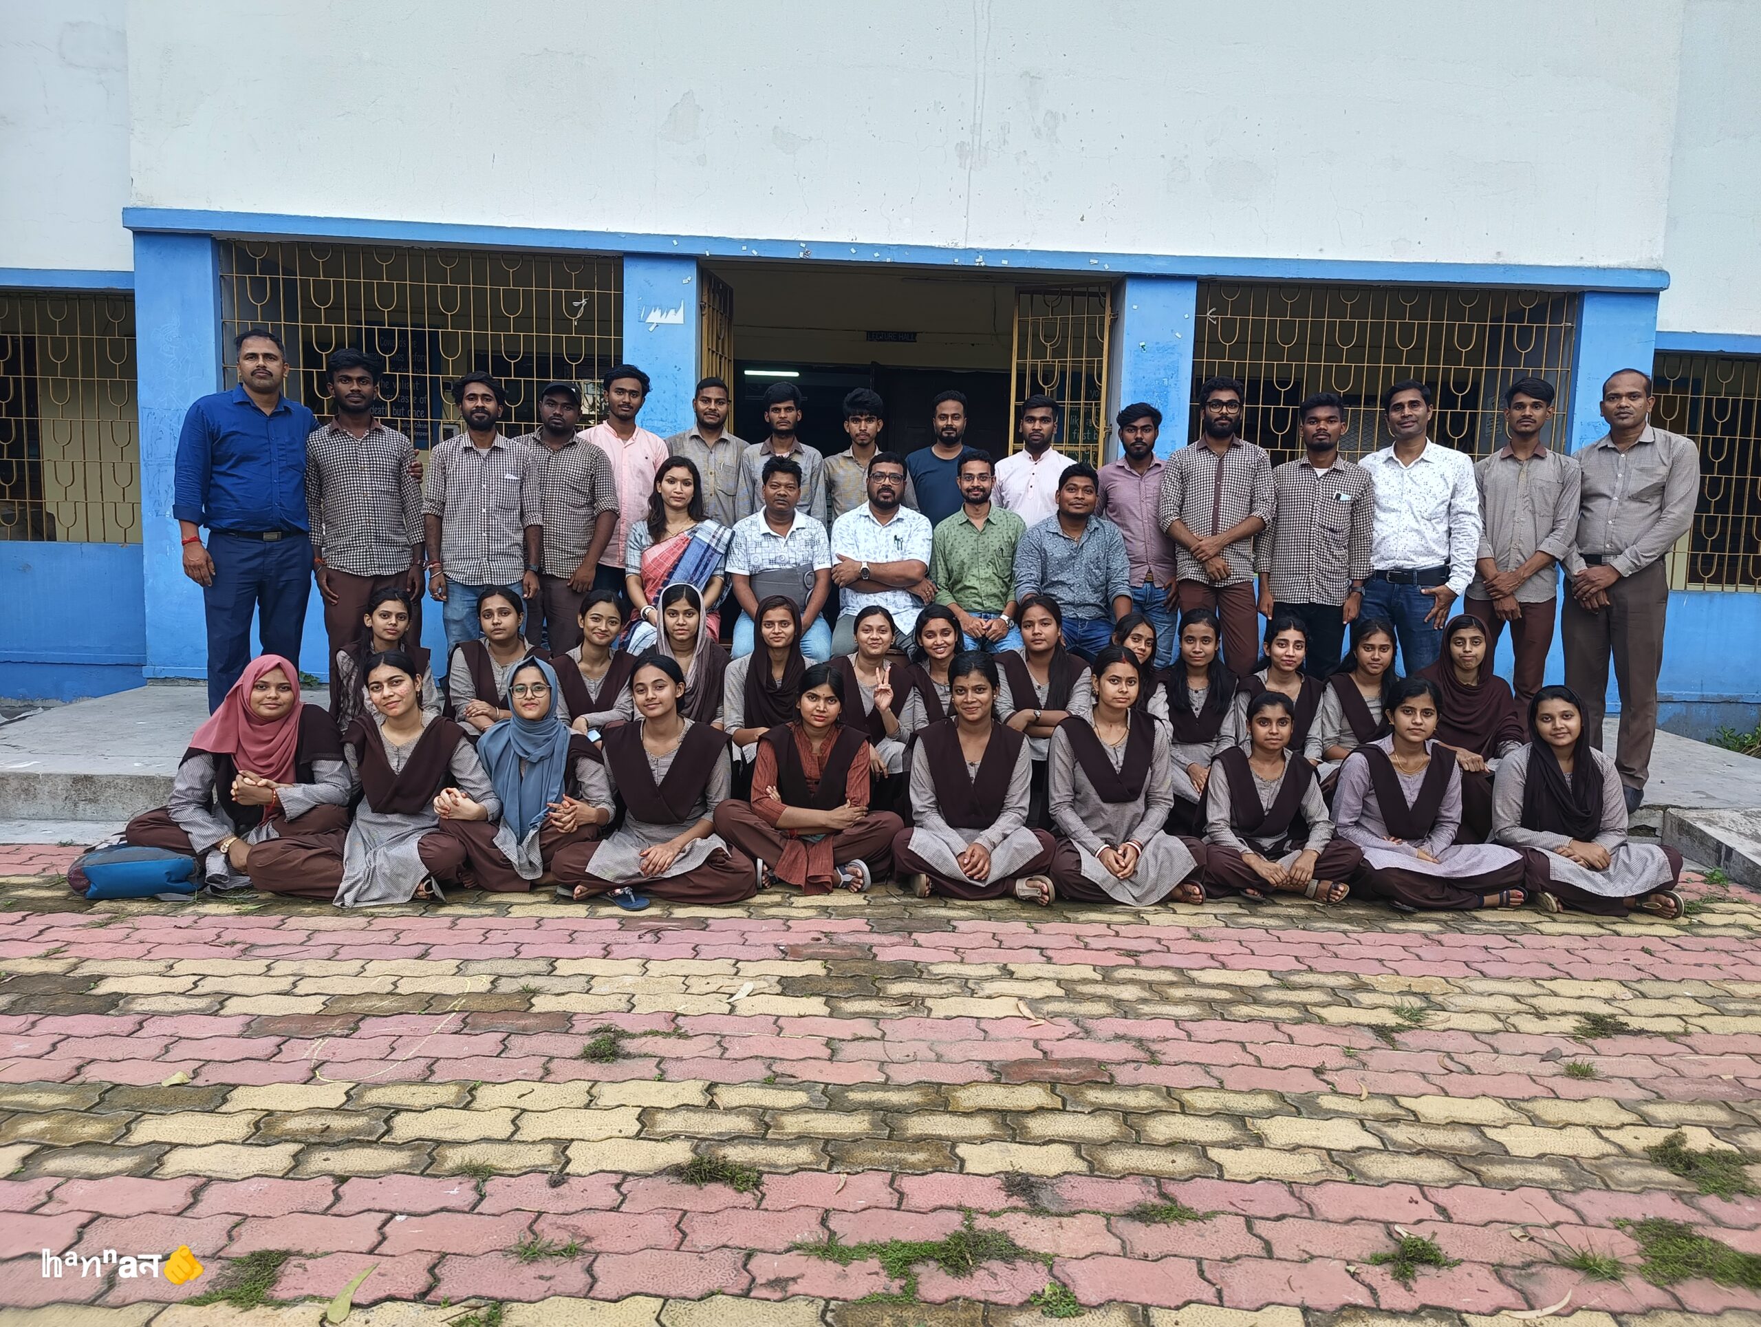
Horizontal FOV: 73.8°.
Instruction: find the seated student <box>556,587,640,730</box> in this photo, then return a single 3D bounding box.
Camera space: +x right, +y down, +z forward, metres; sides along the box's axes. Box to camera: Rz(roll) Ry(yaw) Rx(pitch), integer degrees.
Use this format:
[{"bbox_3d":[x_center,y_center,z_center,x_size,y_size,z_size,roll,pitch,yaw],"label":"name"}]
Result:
[{"bbox_3d":[-1.054,0.187,4.368,0.420,0.885,0.680,1,5,-10],"label":"seated student"}]

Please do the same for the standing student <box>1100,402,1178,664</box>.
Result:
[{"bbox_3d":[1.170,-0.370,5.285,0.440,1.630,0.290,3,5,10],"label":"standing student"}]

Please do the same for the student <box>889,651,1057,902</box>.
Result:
[{"bbox_3d":[0.314,0.345,3.966,0.560,0.768,0.590,1,5,0],"label":"student"}]

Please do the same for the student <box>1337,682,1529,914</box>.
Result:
[{"bbox_3d":[1.885,0.405,4.019,0.660,0.720,0.620,3,6,19],"label":"student"}]

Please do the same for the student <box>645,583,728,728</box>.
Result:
[{"bbox_3d":[-0.754,0.174,4.508,0.460,0.947,0.620,1,6,-6],"label":"student"}]

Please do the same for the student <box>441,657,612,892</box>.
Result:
[{"bbox_3d":[-1.185,0.340,3.949,0.550,0.711,0.580,0,5,-12],"label":"student"}]

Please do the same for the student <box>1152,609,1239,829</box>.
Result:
[{"bbox_3d":[1.209,0.251,4.488,0.420,0.906,0.660,2,5,10],"label":"student"}]

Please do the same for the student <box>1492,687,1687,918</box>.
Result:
[{"bbox_3d":[2.432,0.427,4.050,0.650,0.720,0.620,4,6,23],"label":"student"}]

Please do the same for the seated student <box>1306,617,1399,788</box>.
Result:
[{"bbox_3d":[1.839,0.276,4.521,0.460,0.889,0.620,3,6,16],"label":"seated student"}]

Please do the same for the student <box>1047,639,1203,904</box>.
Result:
[{"bbox_3d":[0.831,0.342,3.965,0.550,0.799,0.590,2,5,7],"label":"student"}]

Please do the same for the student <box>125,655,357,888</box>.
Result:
[{"bbox_3d":[-2.104,0.326,3.909,0.680,0.701,0.600,0,5,-20],"label":"student"}]

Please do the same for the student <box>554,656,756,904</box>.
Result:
[{"bbox_3d":[-0.747,0.350,3.893,0.650,0.730,0.580,2,6,3],"label":"student"}]

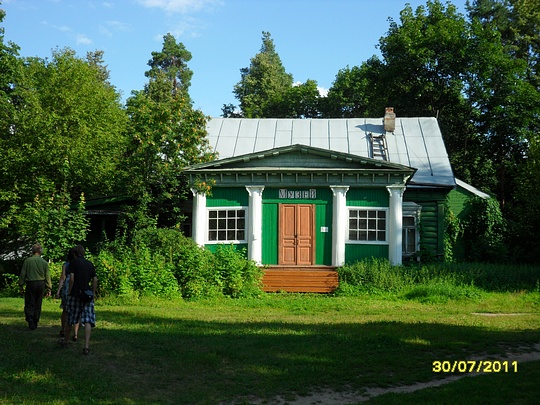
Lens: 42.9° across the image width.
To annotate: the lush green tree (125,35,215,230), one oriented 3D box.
[{"bbox_3d":[-3.829,-1.260,26.154,3.400,9.400,3.300,0,-4,3],"label":"lush green tree"}]

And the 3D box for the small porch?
[{"bbox_3d":[1.127,2.925,25.357,2.800,0.950,1.300,0,-4,3],"label":"small porch"}]

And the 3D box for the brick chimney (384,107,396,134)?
[{"bbox_3d":[5.609,-3.808,31.948,0.500,1.200,0.500,0,-4,3],"label":"brick chimney"}]

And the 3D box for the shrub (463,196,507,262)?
[{"bbox_3d":[9.608,1.872,30.745,2.000,3.700,1.900,0,-4,3],"label":"shrub"}]

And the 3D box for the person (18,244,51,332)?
[{"bbox_3d":[-4.739,1.708,13.814,0.600,1.740,0.400,1,-4,-14],"label":"person"}]

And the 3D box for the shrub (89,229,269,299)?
[{"bbox_3d":[-3.188,2.091,23.912,5.800,2.400,2.700,0,-4,3],"label":"shrub"}]

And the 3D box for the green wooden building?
[{"bbox_3d":[2.175,-0.130,30.786,12.700,7.800,9.600,0,-4,3],"label":"green wooden building"}]

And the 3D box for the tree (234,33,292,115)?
[{"bbox_3d":[-0.439,-3.242,46.344,5.000,16.300,5.000,0,-4,3],"label":"tree"}]

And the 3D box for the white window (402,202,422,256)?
[{"bbox_3d":[5.770,1.104,28.393,1.100,2.250,0.200,0,-4,3],"label":"white window"}]

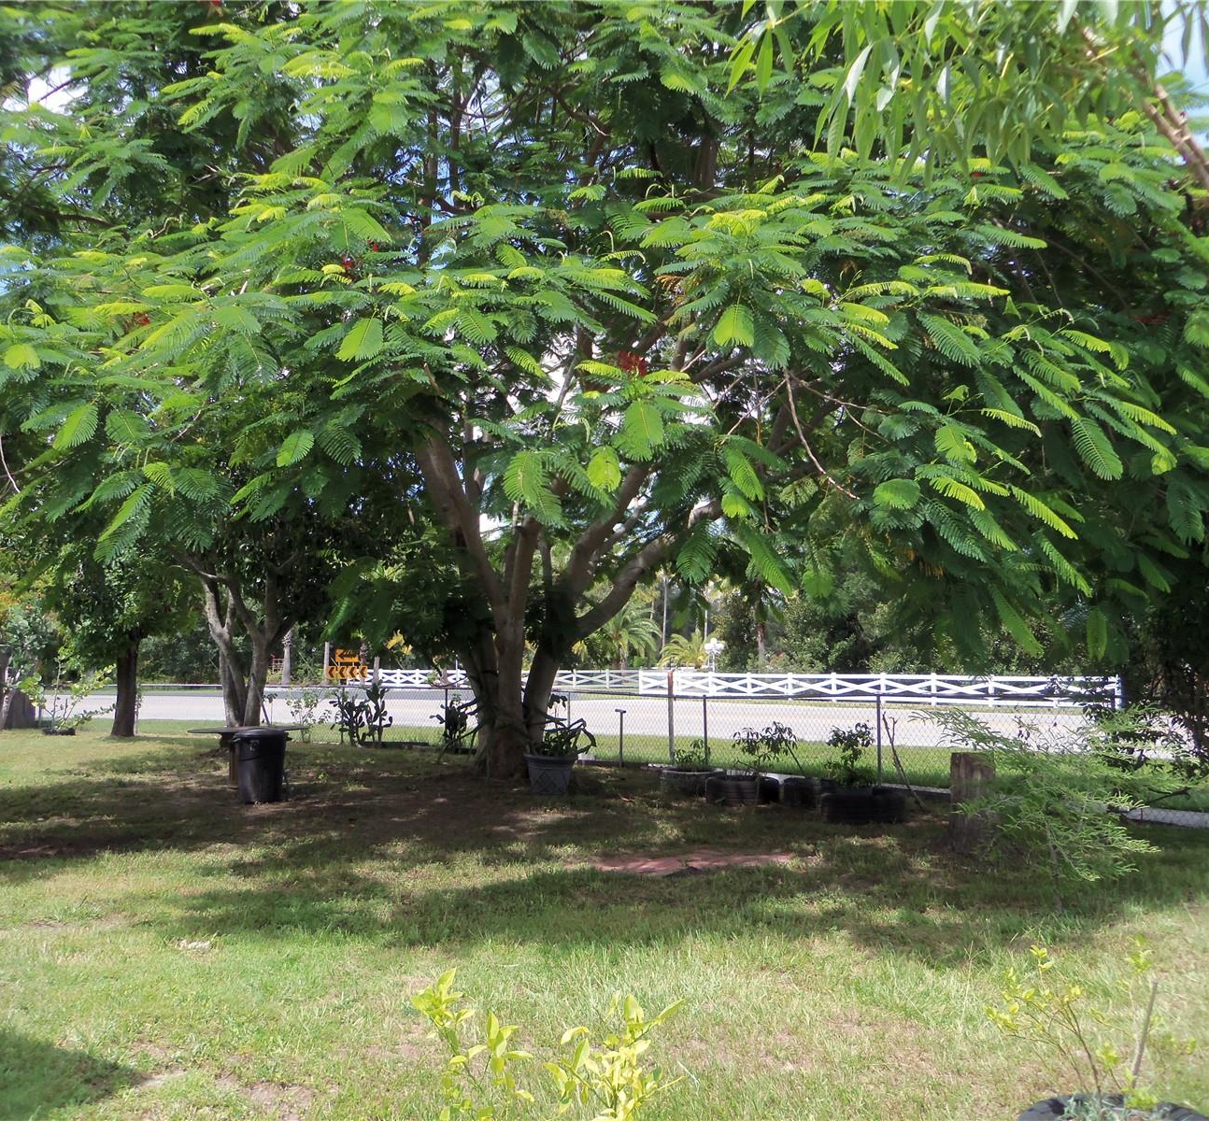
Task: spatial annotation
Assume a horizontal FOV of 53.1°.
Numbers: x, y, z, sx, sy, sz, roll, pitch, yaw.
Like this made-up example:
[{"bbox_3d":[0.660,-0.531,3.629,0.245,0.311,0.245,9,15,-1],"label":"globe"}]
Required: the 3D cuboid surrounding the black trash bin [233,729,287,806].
[{"bbox_3d":[-3.897,2.322,13.700,0.610,0.810,0.590,0,-5,5],"label":"black trash bin"}]

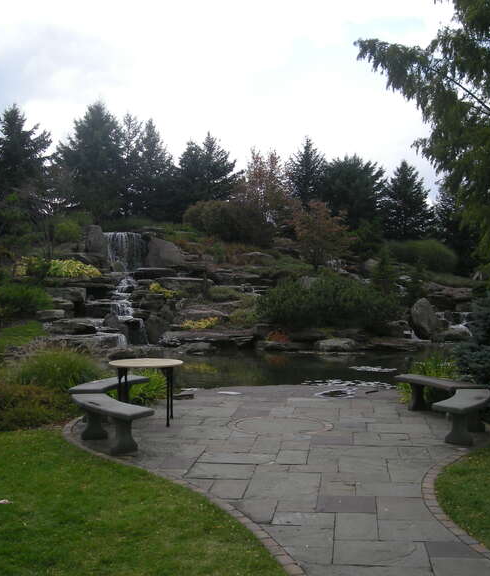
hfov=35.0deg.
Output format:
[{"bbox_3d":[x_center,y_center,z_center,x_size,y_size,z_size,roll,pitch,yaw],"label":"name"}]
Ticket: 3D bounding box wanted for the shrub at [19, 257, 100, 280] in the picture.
[{"bbox_3d":[-5.812,-0.608,24.200,2.560,0.750,1.300,0,1,0],"label":"shrub"}]

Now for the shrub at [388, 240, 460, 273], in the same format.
[{"bbox_3d":[7.772,-1.423,34.000,3.065,1.489,2.500,0,0,0],"label":"shrub"}]

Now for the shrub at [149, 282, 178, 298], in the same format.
[{"bbox_3d":[-2.372,0.073,22.600,0.810,0.470,0.650,0,1,0],"label":"shrub"}]

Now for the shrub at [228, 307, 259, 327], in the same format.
[{"bbox_3d":[-0.047,0.899,24.500,1.010,0.631,0.900,0,0,0],"label":"shrub"}]

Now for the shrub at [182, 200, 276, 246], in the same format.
[{"bbox_3d":[-0.765,-2.990,36.000,4.173,2.133,3.200,0,0,0],"label":"shrub"}]

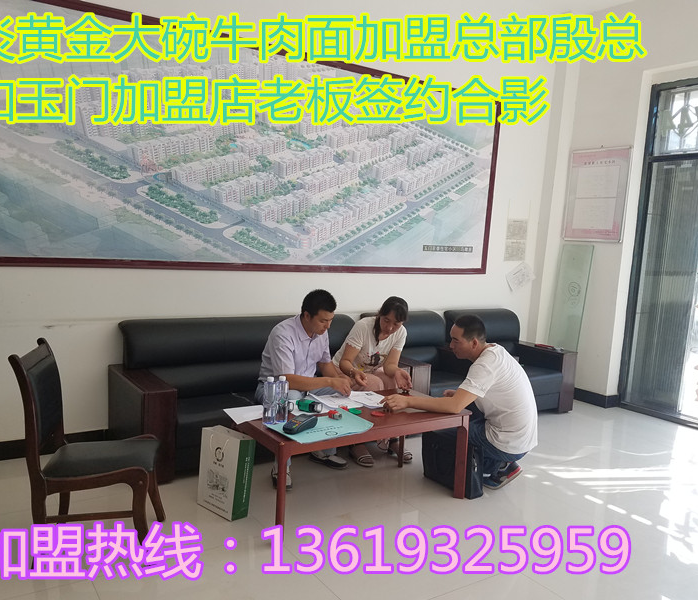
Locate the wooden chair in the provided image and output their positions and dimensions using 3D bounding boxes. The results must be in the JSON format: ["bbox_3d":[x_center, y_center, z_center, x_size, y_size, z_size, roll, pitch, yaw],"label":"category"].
[{"bbox_3d":[-1.133,0.661,2.686,0.584,0.905,0.460,2,6,-10],"label":"wooden chair"}]

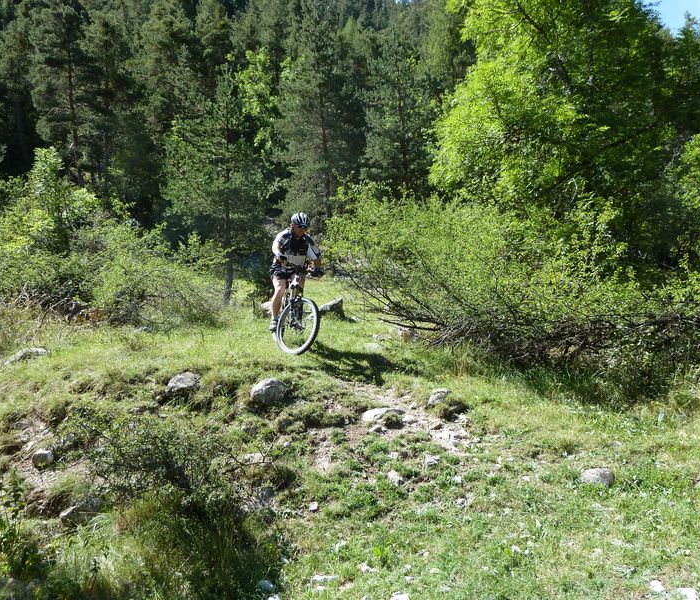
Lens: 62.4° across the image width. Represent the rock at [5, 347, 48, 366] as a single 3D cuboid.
[{"bbox_3d":[-3.751,0.655,6.700,0.500,0.200,0.340,-4,4,-24],"label":"rock"}]

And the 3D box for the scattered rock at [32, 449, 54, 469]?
[{"bbox_3d":[-2.334,1.207,4.400,0.150,0.130,0.130,-1,6,0],"label":"scattered rock"}]

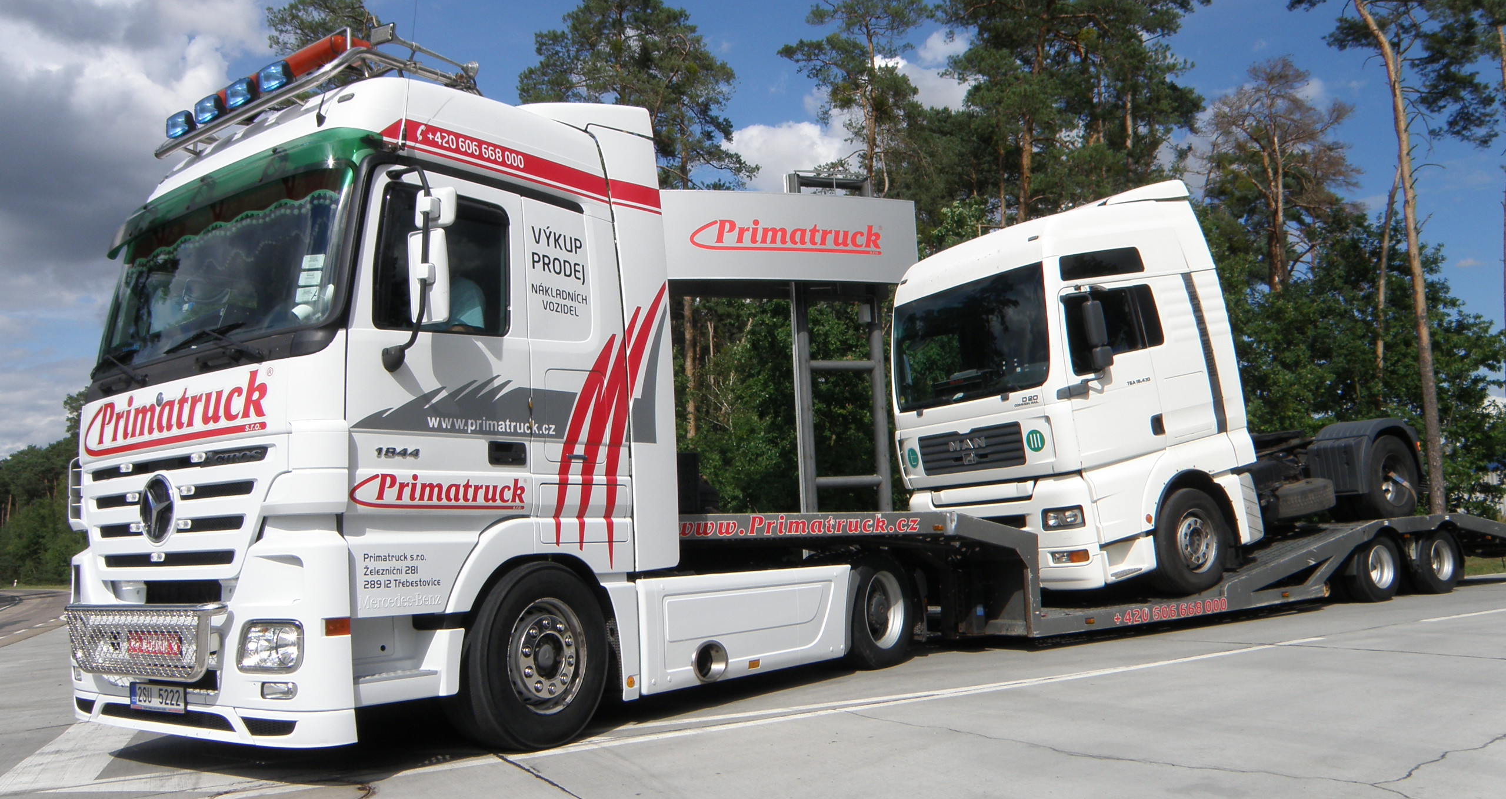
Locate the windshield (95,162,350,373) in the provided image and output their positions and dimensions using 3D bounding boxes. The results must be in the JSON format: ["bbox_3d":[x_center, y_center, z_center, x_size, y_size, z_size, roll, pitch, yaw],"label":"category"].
[{"bbox_3d":[-2.863,-0.642,5.931,2.200,0.950,0.260,-8,-17,35],"label":"windshield"}]

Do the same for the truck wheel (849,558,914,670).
[{"bbox_3d":[0.936,1.669,8.964,0.300,0.960,0.960,-8,-9,35],"label":"truck wheel"}]

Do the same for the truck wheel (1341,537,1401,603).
[{"bbox_3d":[6.748,1.823,12.292,0.765,0.765,0.230,2,-9,-32],"label":"truck wheel"}]

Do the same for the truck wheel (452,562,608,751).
[{"bbox_3d":[-1.183,1.373,6.069,0.300,0.965,0.965,-8,-9,35],"label":"truck wheel"}]

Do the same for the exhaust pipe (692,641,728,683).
[{"bbox_3d":[-0.259,1.625,7.019,0.250,0.250,0.170,4,-10,-42],"label":"exhaust pipe"}]

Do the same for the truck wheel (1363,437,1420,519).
[{"bbox_3d":[7.102,0.914,12.732,0.990,0.990,0.310,-8,-3,-34],"label":"truck wheel"}]

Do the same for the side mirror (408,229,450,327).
[{"bbox_3d":[-1.518,-0.576,5.296,0.200,0.430,0.110,-6,-8,25],"label":"side mirror"}]

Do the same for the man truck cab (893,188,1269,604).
[{"bbox_3d":[3.094,-0.019,11.555,2.620,3.780,2.480,-8,-3,-34],"label":"man truck cab"}]

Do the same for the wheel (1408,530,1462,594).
[{"bbox_3d":[7.816,1.850,12.972,0.765,0.765,0.230,2,-9,-32],"label":"wheel"}]

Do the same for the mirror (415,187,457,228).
[{"bbox_3d":[-1.507,-0.914,5.376,0.200,0.190,0.100,-6,-8,25],"label":"mirror"}]

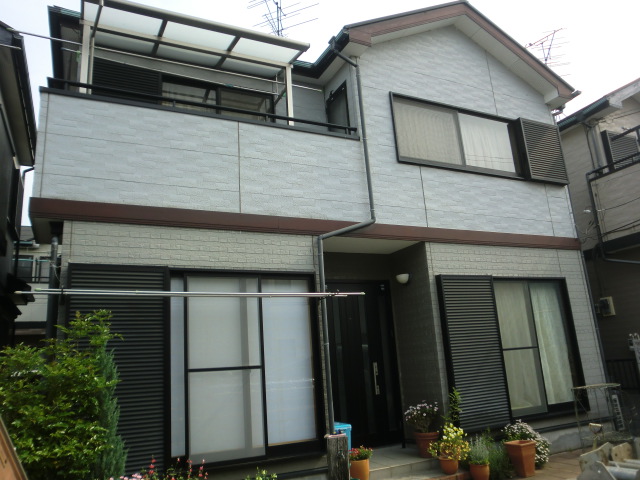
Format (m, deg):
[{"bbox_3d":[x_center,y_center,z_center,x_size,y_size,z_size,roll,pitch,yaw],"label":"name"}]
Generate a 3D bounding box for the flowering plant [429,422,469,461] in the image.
[{"bbox_3d":[1.654,2.578,6.150,0.501,0.441,0.471,3,-15,-27],"label":"flowering plant"}]

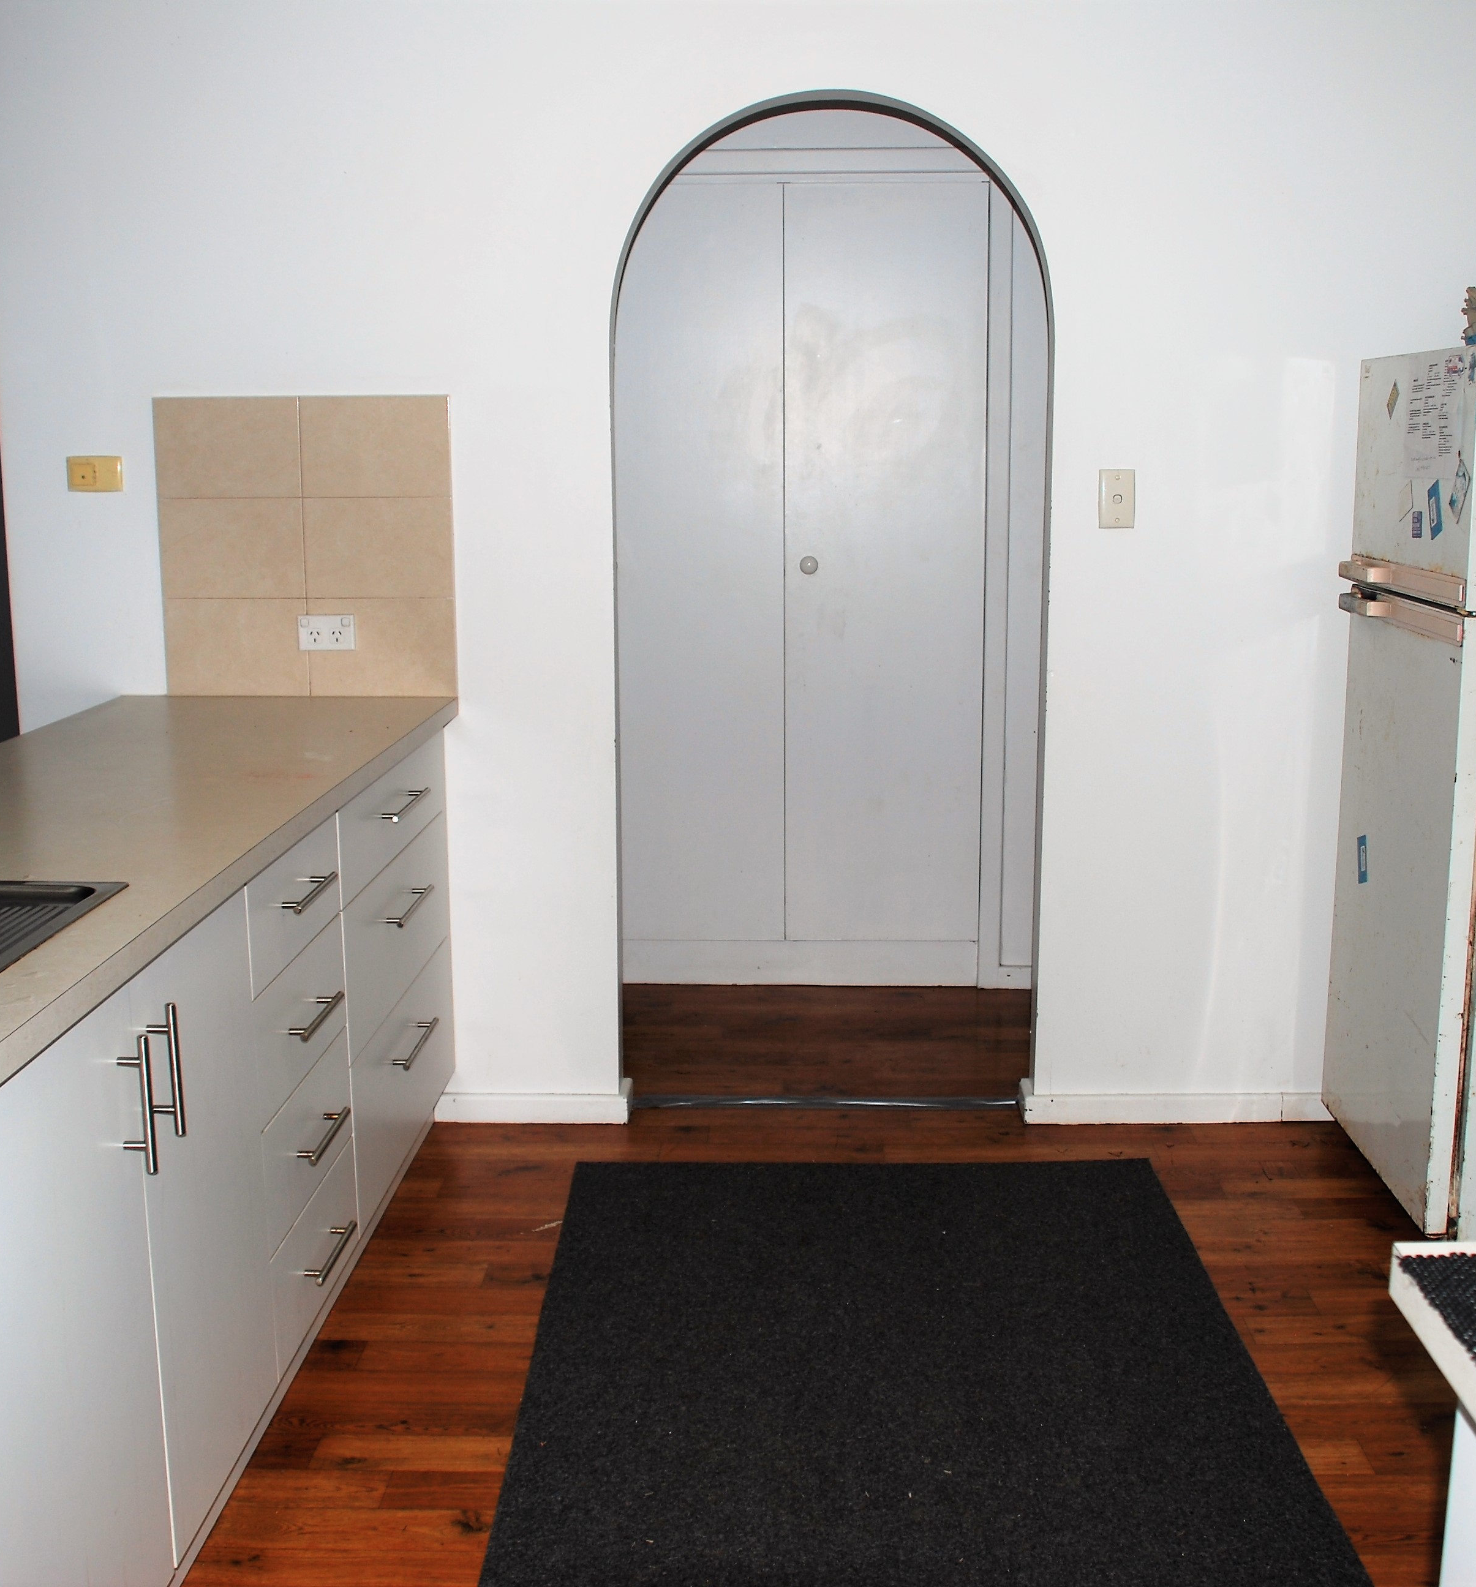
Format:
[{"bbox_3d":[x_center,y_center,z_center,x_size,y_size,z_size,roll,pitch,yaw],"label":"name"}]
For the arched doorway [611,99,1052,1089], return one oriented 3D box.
[{"bbox_3d":[0.191,-0.343,4.071,0.873,2.083,0.168,0,10,2],"label":"arched doorway"}]

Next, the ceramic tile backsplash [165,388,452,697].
[{"bbox_3d":[-0.857,-0.485,3.919,0.595,0.598,0.013,0,10,1],"label":"ceramic tile backsplash"}]

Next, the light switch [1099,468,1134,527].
[{"bbox_3d":[0.753,-0.581,3.912,0.074,0.117,0.014,0,10,2],"label":"light switch"}]

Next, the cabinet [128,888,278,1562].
[{"bbox_3d":[-0.917,0.524,2.524,0.515,0.739,0.471,0,10,2],"label":"cabinet"}]

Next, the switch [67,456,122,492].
[{"bbox_3d":[-1.294,-0.641,3.980,0.112,0.073,0.014,0,10,2],"label":"switch"}]

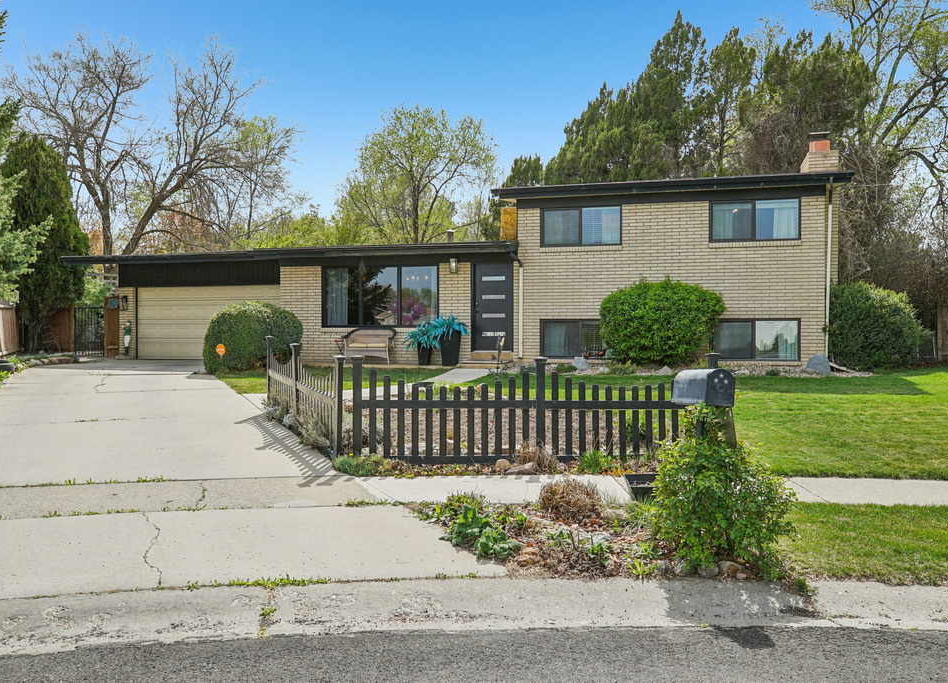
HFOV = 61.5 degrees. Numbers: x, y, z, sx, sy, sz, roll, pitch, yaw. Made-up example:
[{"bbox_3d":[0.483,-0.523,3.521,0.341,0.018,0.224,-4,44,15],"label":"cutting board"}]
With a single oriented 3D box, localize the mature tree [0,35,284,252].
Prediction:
[{"bbox_3d":[-13.281,-6.069,31.918,11.330,12.687,9.630,0,1,0],"label":"mature tree"}]

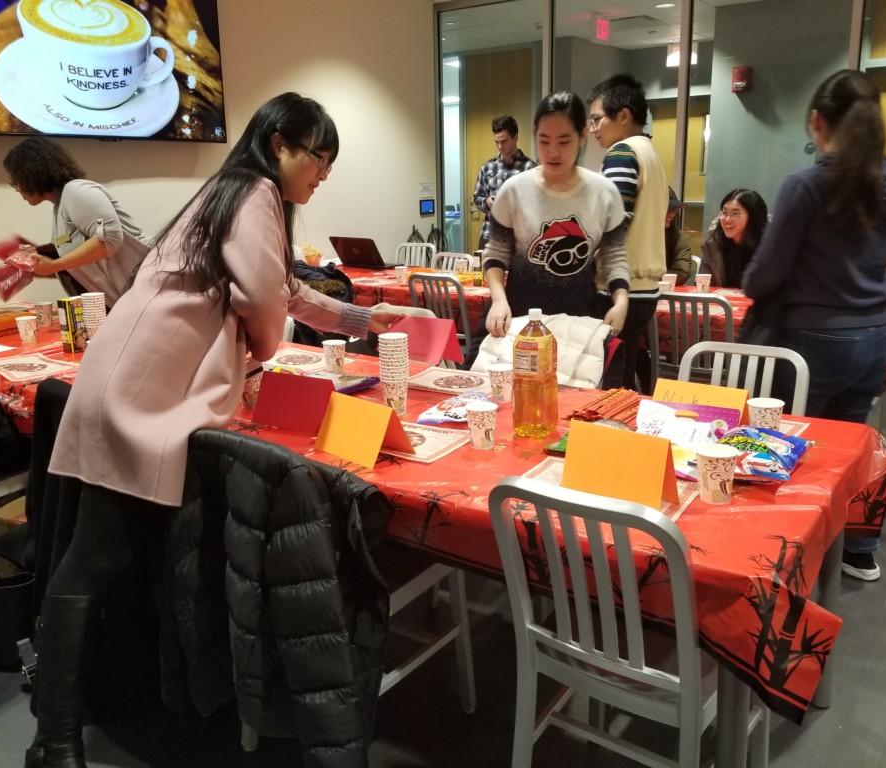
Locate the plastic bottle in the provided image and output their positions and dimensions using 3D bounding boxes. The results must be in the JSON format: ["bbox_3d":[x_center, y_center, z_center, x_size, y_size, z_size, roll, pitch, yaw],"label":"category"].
[{"bbox_3d":[0.222,-0.027,1.863,0.107,0.310,0.105,9,17,35],"label":"plastic bottle"}]

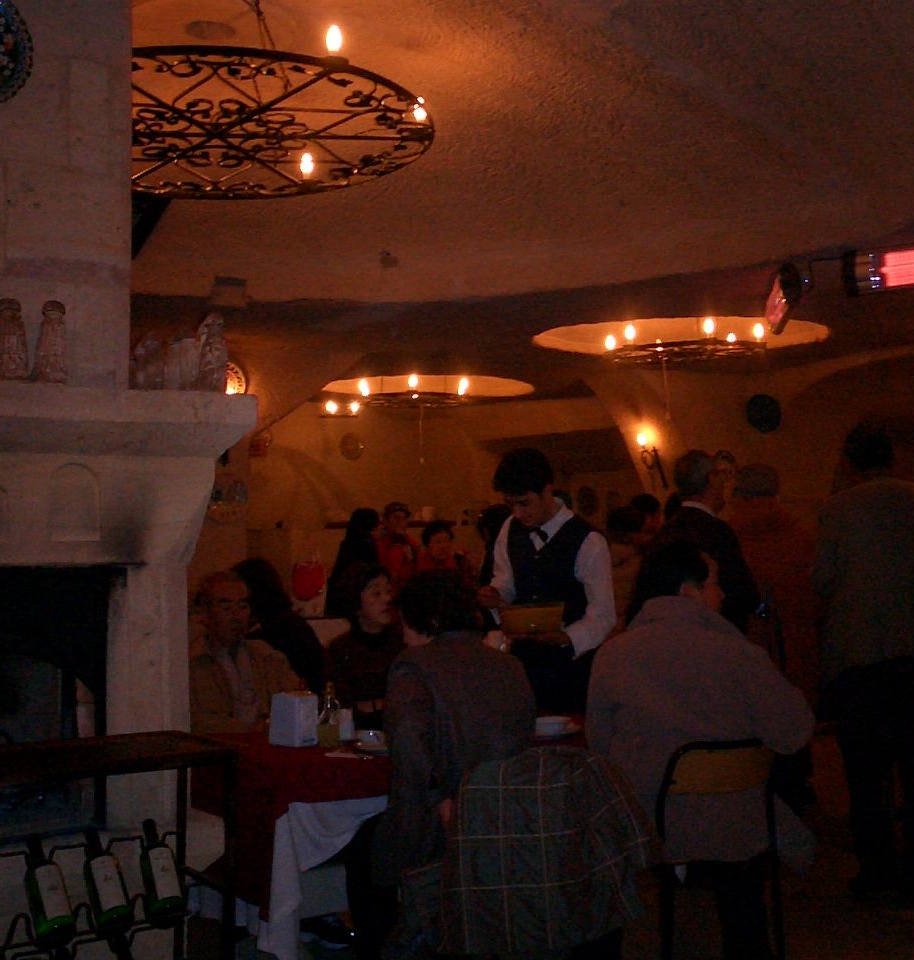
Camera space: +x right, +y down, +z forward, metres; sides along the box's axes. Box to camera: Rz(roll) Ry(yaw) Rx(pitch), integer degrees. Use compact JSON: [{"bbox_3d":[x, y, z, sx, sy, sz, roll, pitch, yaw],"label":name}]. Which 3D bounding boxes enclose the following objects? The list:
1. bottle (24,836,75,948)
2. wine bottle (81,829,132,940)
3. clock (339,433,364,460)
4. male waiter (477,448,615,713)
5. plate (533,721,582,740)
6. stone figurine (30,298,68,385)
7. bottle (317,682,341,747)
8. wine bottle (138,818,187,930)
[{"bbox_3d":[-0.857,0.838,2.850,0.076,0.076,0.300,-10,28,-19],"label":"bottle"},{"bbox_3d":[-0.756,0.834,2.910,0.076,0.076,0.300,-13,29,-18],"label":"wine bottle"},{"bbox_3d":[-0.902,-0.282,11.700,0.230,0.240,0.030,1,-2,-30],"label":"clock"},{"bbox_3d":[0.310,0.717,4.680,0.500,1.650,0.400,-1,-2,28],"label":"male waiter"},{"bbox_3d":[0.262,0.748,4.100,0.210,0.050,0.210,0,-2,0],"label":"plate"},{"bbox_3d":[-0.949,-0.318,3.185,0.082,0.202,0.082,1,-3,-33],"label":"stone figurine"},{"bbox_3d":[-0.365,0.672,3.920,0.062,0.186,0.062,0,-2,0],"label":"bottle"},{"bbox_3d":[-0.649,0.832,2.970,0.076,0.076,0.300,-16,29,-16],"label":"wine bottle"}]

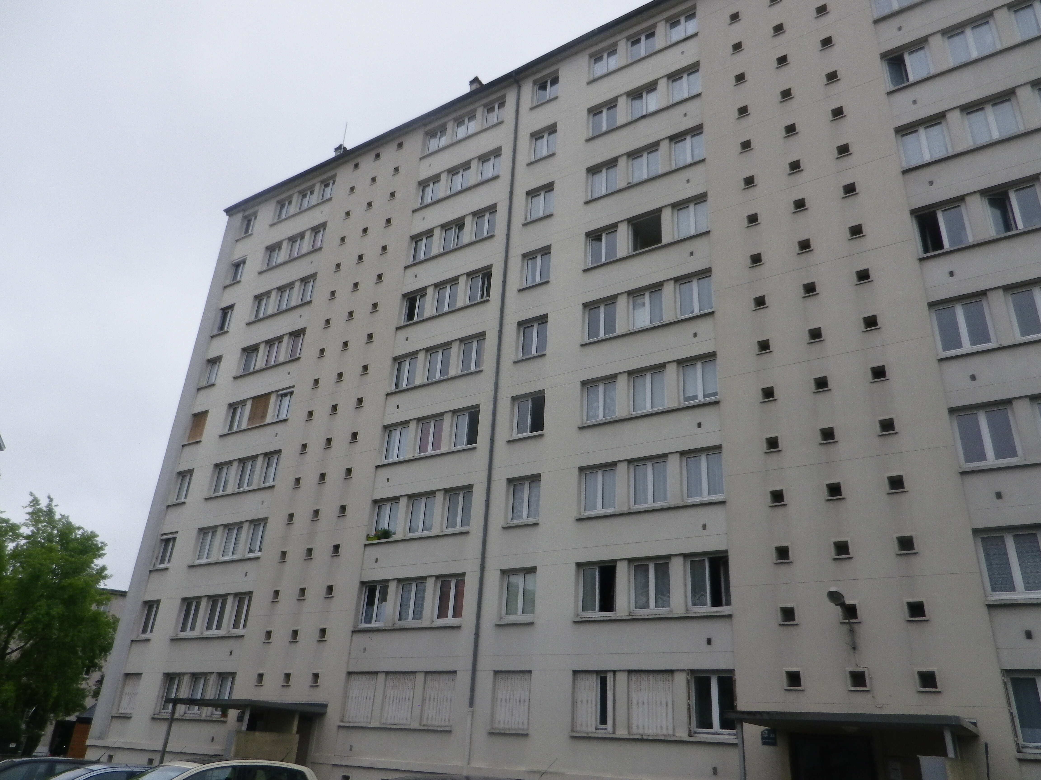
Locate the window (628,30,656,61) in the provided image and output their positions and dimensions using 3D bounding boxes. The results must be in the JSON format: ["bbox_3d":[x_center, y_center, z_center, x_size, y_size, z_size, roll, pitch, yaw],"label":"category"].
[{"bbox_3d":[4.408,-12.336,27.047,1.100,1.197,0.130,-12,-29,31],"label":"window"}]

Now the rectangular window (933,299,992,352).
[{"bbox_3d":[10.220,-1.484,17.322,1.130,1.240,0.120,-13,-29,31],"label":"rectangular window"}]

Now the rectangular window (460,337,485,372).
[{"bbox_3d":[-1.551,-1.171,25.563,1.130,1.320,0.120,-13,-30,31],"label":"rectangular window"}]

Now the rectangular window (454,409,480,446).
[{"bbox_3d":[-1.703,1.266,24.445,1.108,1.289,0.140,-13,-30,31],"label":"rectangular window"}]

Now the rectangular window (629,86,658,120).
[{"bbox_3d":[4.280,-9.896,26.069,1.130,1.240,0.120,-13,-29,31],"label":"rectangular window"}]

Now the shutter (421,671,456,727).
[{"bbox_3d":[-2.292,8.706,21.275,1.140,1.400,0.080,-13,-29,31],"label":"shutter"}]

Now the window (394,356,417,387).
[{"bbox_3d":[-4.138,-0.620,27.240,1.080,1.251,0.130,-12,-29,31],"label":"window"}]

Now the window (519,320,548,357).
[{"bbox_3d":[0.470,-1.635,24.299,1.130,1.320,0.120,-13,-30,31],"label":"window"}]

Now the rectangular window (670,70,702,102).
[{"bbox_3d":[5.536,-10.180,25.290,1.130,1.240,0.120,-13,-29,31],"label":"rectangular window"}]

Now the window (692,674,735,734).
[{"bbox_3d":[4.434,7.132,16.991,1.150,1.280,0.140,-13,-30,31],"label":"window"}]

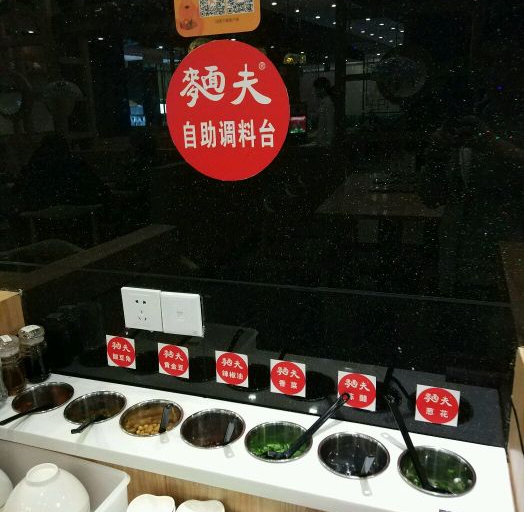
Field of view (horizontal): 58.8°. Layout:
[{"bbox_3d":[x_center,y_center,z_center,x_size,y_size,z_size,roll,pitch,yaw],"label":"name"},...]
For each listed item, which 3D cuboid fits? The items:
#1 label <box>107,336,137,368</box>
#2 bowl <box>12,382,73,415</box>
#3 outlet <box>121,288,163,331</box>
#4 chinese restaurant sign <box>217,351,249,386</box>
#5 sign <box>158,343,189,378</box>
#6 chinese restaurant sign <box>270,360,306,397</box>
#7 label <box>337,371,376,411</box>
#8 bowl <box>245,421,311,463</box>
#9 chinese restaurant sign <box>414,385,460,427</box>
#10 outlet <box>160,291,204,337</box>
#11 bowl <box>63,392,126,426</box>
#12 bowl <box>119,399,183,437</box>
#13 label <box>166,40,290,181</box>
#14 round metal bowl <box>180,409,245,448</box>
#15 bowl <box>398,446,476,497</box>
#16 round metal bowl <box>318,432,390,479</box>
[{"bbox_3d":[-0.295,0.203,0.969,0.068,0.068,0.007,4,16,18],"label":"label"},{"bbox_3d":[-0.445,0.332,0.962,0.116,0.088,0.116,-1,15,0],"label":"bowl"},{"bbox_3d":[-0.239,0.109,0.941,0.086,0.086,0.010,4,15,17],"label":"outlet"},{"bbox_3d":[-0.059,0.225,0.917,0.069,0.069,0.004,4,15,17],"label":"chinese restaurant sign"},{"bbox_3d":[-0.178,0.212,0.932,0.068,0.068,0.007,5,16,17],"label":"sign"},{"bbox_3d":[0.050,0.234,0.885,0.069,0.069,0.004,4,15,17],"label":"chinese restaurant sign"},{"bbox_3d":[0.173,0.248,0.849,0.069,0.069,0.004,4,15,17],"label":"label"},{"bbox_3d":[0.030,0.361,0.831,0.119,0.075,0.119,-1,14,0],"label":"bowl"},{"bbox_3d":[0.296,0.255,0.783,0.068,0.068,0.007,4,15,18],"label":"chinese restaurant sign"},{"bbox_3d":[-0.156,0.115,0.916,0.086,0.086,0.010,4,15,17],"label":"outlet"},{"bbox_3d":[-0.325,0.339,0.925,0.116,0.088,0.116,-1,15,0],"label":"bowl"},{"bbox_3d":[-0.211,0.345,0.904,0.119,0.075,0.119,-1,14,0],"label":"bowl"},{"bbox_3d":[-0.062,-0.238,0.772,0.225,0.225,0.007,3,15,18],"label":"label"},{"bbox_3d":[-0.089,0.353,0.870,0.119,0.075,0.119,-1,14,0],"label":"round metal bowl"},{"bbox_3d":[0.272,0.375,0.734,0.116,0.088,0.116,3,15,18],"label":"bowl"},{"bbox_3d":[0.151,0.368,0.773,0.116,0.088,0.116,-1,15,0],"label":"round metal bowl"}]

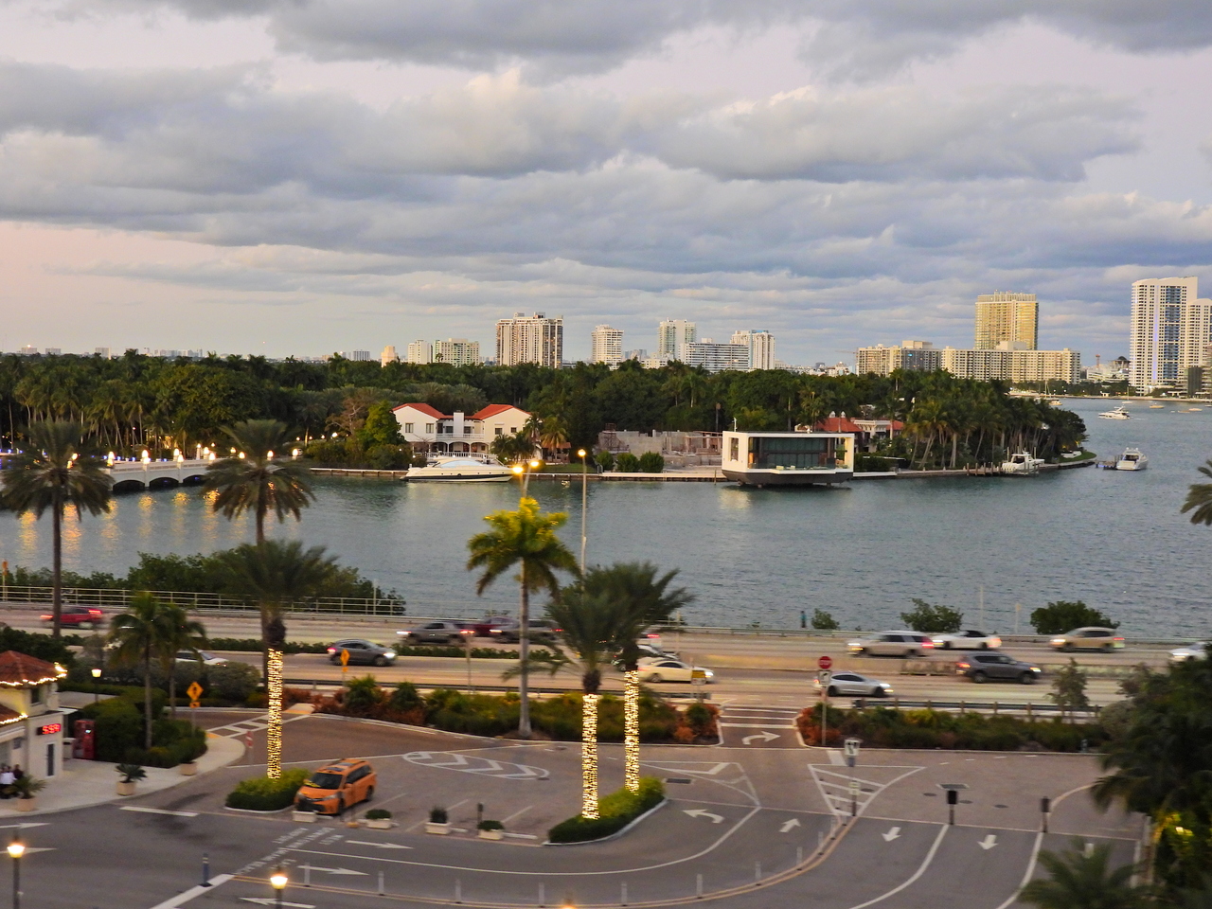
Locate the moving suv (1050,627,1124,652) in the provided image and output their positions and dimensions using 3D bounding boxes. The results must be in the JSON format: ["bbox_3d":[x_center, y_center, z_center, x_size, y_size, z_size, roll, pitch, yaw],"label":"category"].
[{"bbox_3d":[34.630,13.378,126.834,4.720,1.710,1.860,1,3,3],"label":"moving suv"}]

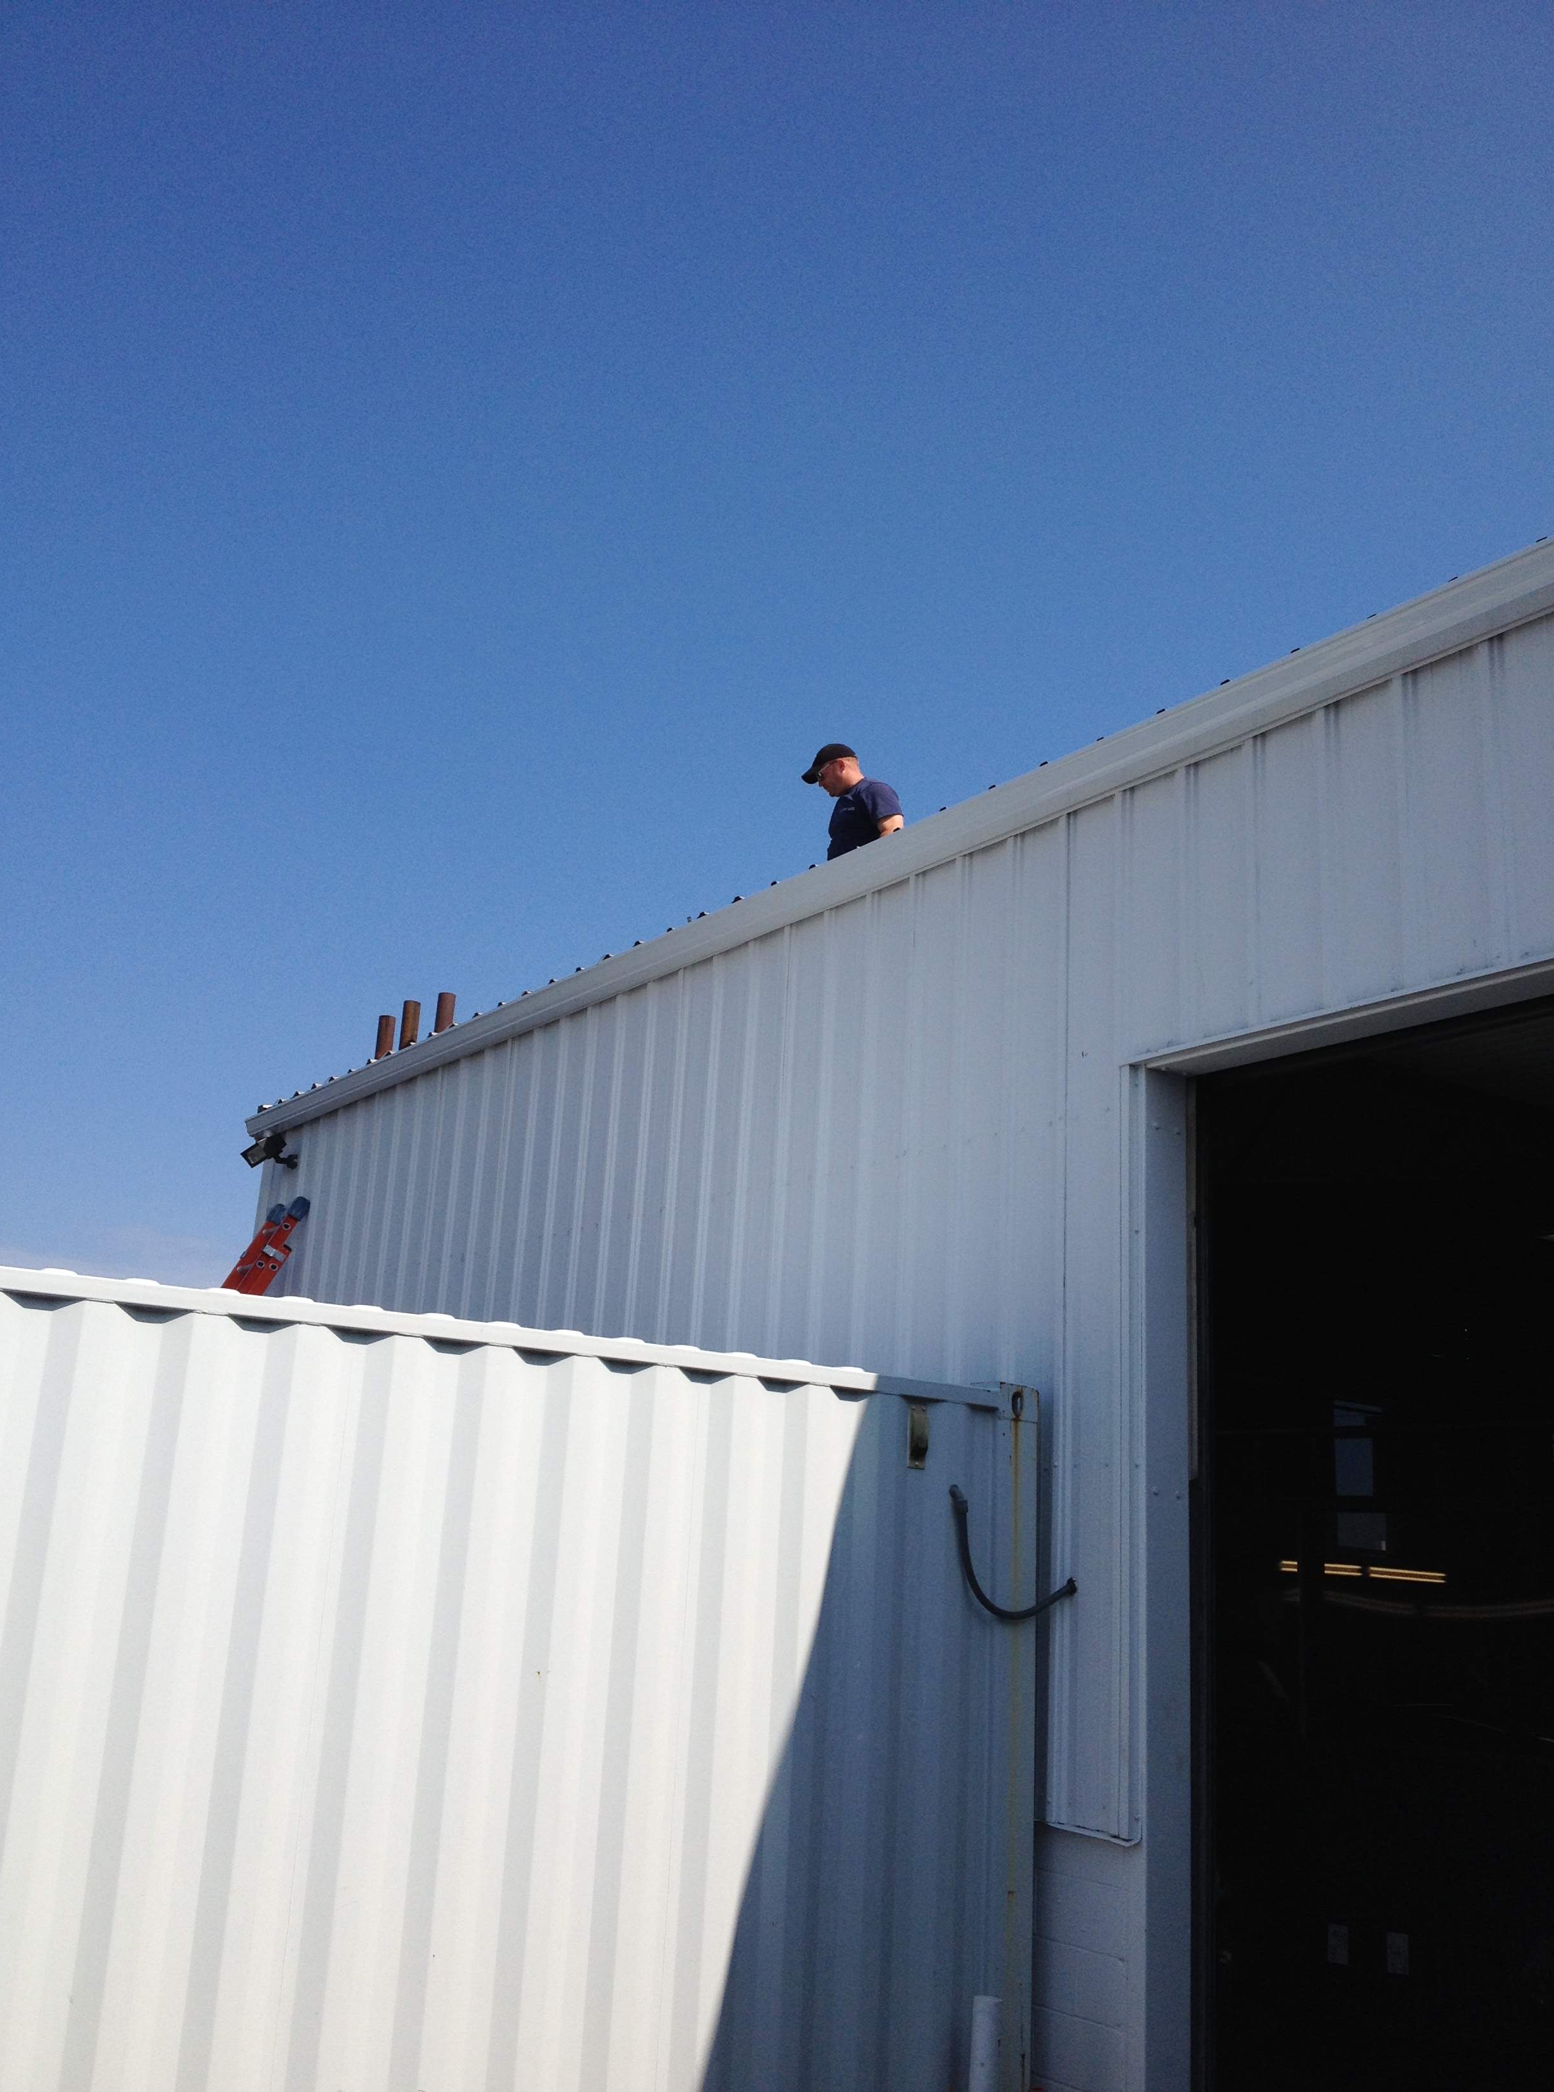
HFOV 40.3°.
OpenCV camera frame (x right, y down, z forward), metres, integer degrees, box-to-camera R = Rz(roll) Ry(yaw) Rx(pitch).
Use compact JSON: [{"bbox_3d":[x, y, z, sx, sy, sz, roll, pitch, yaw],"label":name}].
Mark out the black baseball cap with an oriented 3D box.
[{"bbox_3d":[0.241,-1.342,10.000,0.270,0.140,0.175,-20,-12,-13],"label":"black baseball cap"}]

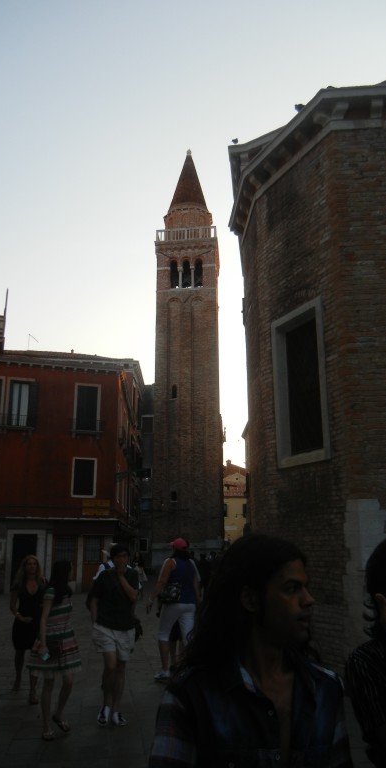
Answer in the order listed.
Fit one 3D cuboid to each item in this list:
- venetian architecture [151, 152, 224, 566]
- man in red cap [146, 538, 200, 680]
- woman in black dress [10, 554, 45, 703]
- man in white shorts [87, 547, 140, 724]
[{"bbox_3d":[-0.233,-3.443,56.365,5.200,36.480,5.200,-1,-14,7],"label":"venetian architecture"},{"bbox_3d":[-0.269,2.928,8.745,0.660,1.750,0.480,5,-14,-17],"label":"man in red cap"},{"bbox_3d":[-1.982,2.895,7.970,0.460,1.630,0.420,4,-14,-14],"label":"woman in black dress"},{"bbox_3d":[-0.820,2.517,6.782,0.560,1.735,0.420,2,-14,-8],"label":"man in white shorts"}]

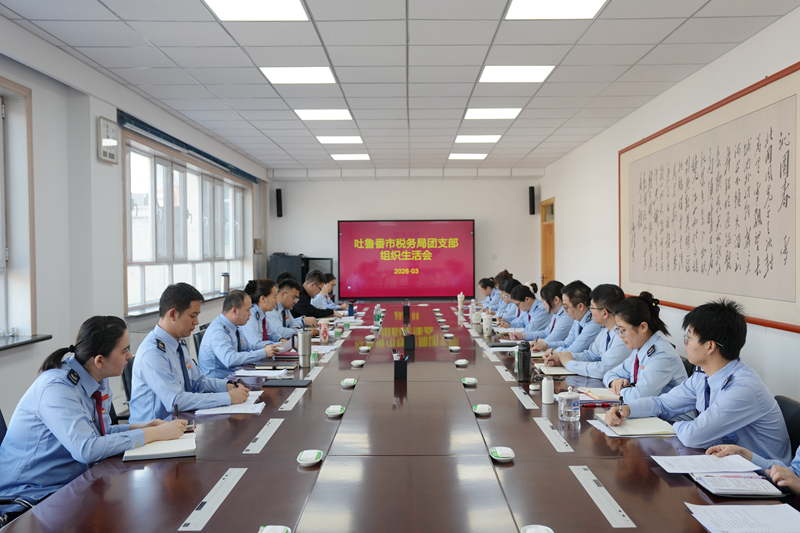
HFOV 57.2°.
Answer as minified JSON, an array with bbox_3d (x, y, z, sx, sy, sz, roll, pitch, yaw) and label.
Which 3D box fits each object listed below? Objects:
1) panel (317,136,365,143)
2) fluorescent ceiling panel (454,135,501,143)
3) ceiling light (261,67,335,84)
[{"bbox_3d":[-0.784,-1.693,9.688,0.590,0.050,0.590,0,1,1],"label":"panel"},{"bbox_3d":[1.016,-1.696,9.662,0.590,0.050,0.590,0,1,1],"label":"fluorescent ceiling panel"},{"bbox_3d":[-0.832,-1.619,6.160,0.590,0.050,0.580,0,1,1],"label":"ceiling light"}]

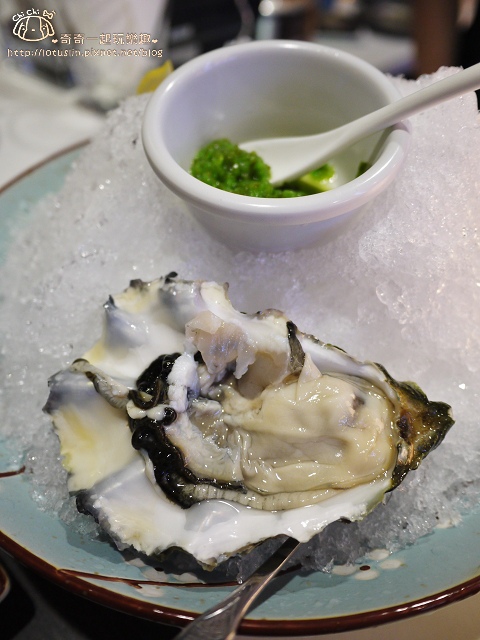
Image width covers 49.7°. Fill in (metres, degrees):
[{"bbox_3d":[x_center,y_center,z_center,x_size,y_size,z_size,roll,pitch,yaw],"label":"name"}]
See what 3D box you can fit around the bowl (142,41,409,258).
[{"bbox_3d":[0.011,-0.051,0.173,0.080,0.041,0.080,-1,58,1],"label":"bowl"}]

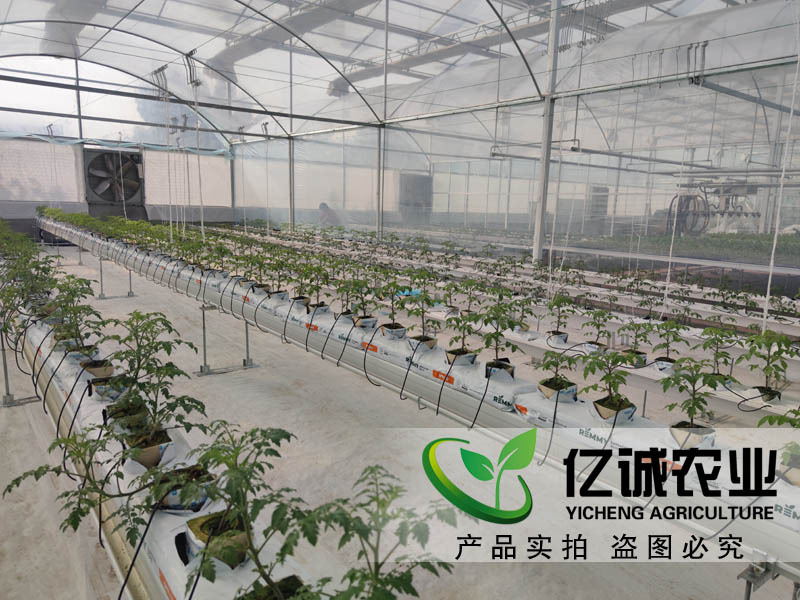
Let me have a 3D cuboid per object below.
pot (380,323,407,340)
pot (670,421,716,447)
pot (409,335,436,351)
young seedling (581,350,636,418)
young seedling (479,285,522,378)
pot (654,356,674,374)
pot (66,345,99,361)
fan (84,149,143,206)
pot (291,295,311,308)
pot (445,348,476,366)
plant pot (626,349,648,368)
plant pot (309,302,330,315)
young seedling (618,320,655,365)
[{"bbox_3d":[-0.046,0.171,2.917,0.105,0.064,0.105,-6,13,-38],"label":"pot"},{"bbox_3d":[0.889,0.416,1.692,0.099,0.056,0.099,-5,12,-33],"label":"pot"},{"bbox_3d":[0.111,0.219,2.672,0.100,0.061,0.100,-6,13,-38],"label":"pot"},{"bbox_3d":[0.708,0.288,1.868,0.170,0.235,0.170,-6,13,-38],"label":"young seedling"},{"bbox_3d":[0.405,0.136,2.257,0.126,0.372,0.126,-6,13,-38],"label":"young seedling"},{"bbox_3d":[1.470,0.357,3.080,0.105,0.064,0.105,-6,13,-38],"label":"pot"},{"bbox_3d":[-1.330,0.235,2.320,0.100,0.061,0.100,-6,13,-38],"label":"pot"},{"bbox_3d":[-7.780,-3.344,15.142,1.420,1.420,0.400,-6,13,-38],"label":"fan"},{"bbox_3d":[-0.647,0.018,3.625,0.100,0.068,0.100,6,11,21],"label":"pot"},{"bbox_3d":[0.272,0.262,2.464,0.105,0.064,0.105,-6,13,-38],"label":"pot"},{"bbox_3d":[1.354,0.333,3.196,0.105,0.064,0.105,-6,13,-38],"label":"plant pot"},{"bbox_3d":[-0.500,0.065,3.428,0.105,0.064,0.105,-6,13,-38],"label":"plant pot"},{"bbox_3d":[1.366,0.253,3.211,0.139,0.235,0.139,-6,13,-38],"label":"young seedling"}]

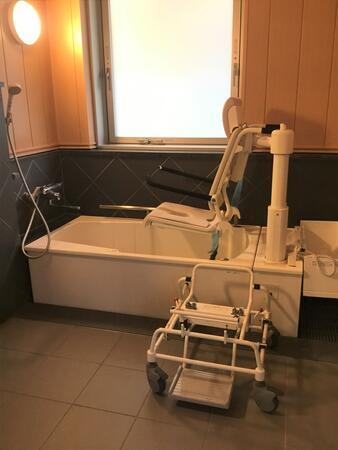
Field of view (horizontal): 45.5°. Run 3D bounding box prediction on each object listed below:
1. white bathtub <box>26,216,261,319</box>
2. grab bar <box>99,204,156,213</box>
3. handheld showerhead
[{"bbox_3d":[-0.126,0.276,2.925,1.499,0.400,0.818,4,18,15],"label":"white bathtub"},{"bbox_3d":[-0.284,-0.126,3.259,0.620,0.045,0.080,4,18,15],"label":"grab bar"},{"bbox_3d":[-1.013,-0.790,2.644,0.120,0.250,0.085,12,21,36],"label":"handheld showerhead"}]

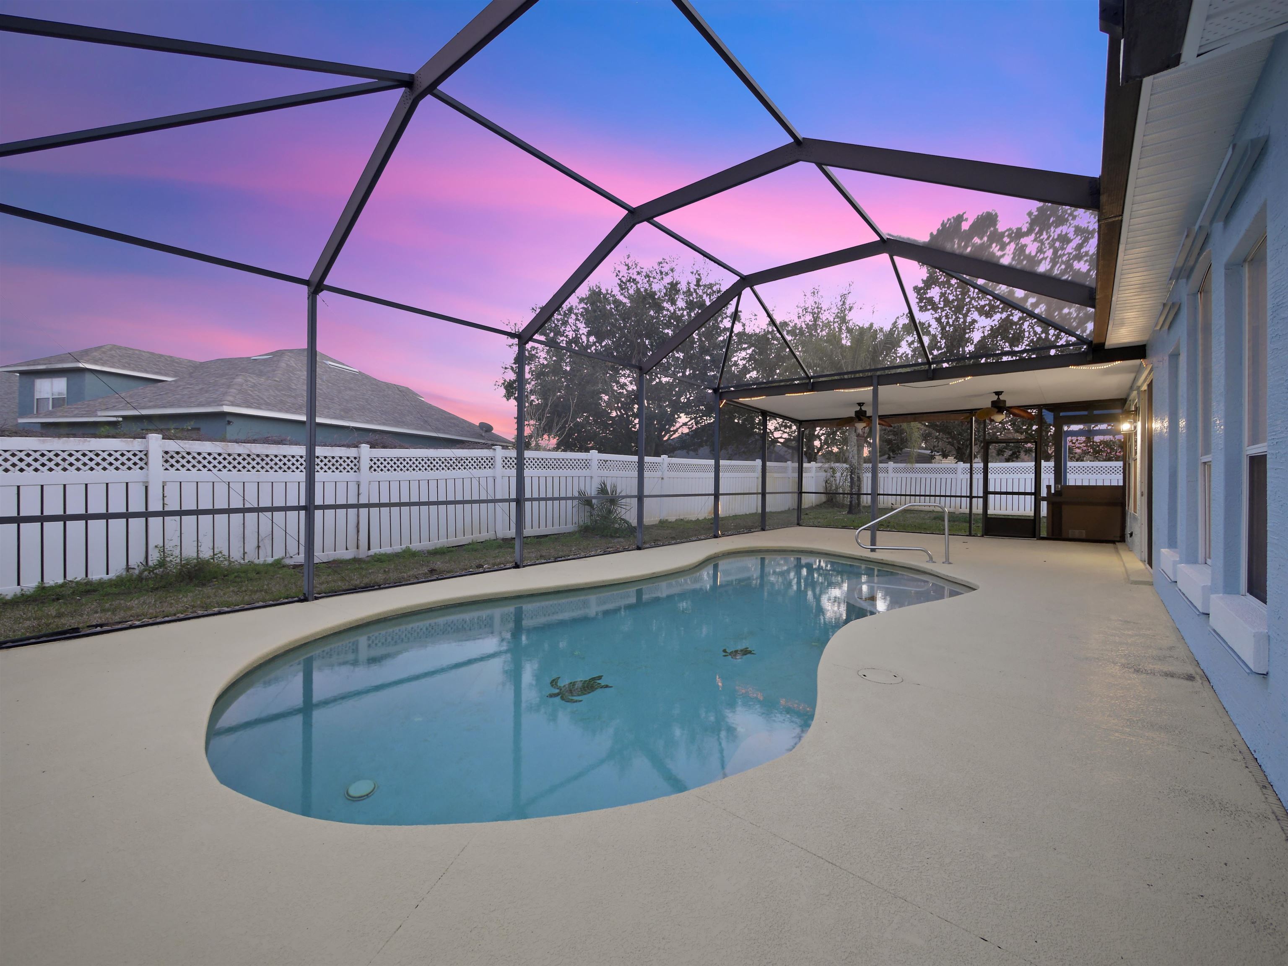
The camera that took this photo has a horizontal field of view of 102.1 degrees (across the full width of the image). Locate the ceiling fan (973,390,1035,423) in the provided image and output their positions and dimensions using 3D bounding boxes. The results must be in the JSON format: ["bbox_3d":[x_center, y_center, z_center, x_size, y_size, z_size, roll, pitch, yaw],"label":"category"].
[{"bbox_3d":[6.293,-1.353,9.228,1.170,0.540,1.170,0,0,41],"label":"ceiling fan"}]

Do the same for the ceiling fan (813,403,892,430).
[{"bbox_3d":[4.498,-1.383,10.781,1.170,0.540,1.170,0,0,41],"label":"ceiling fan"}]

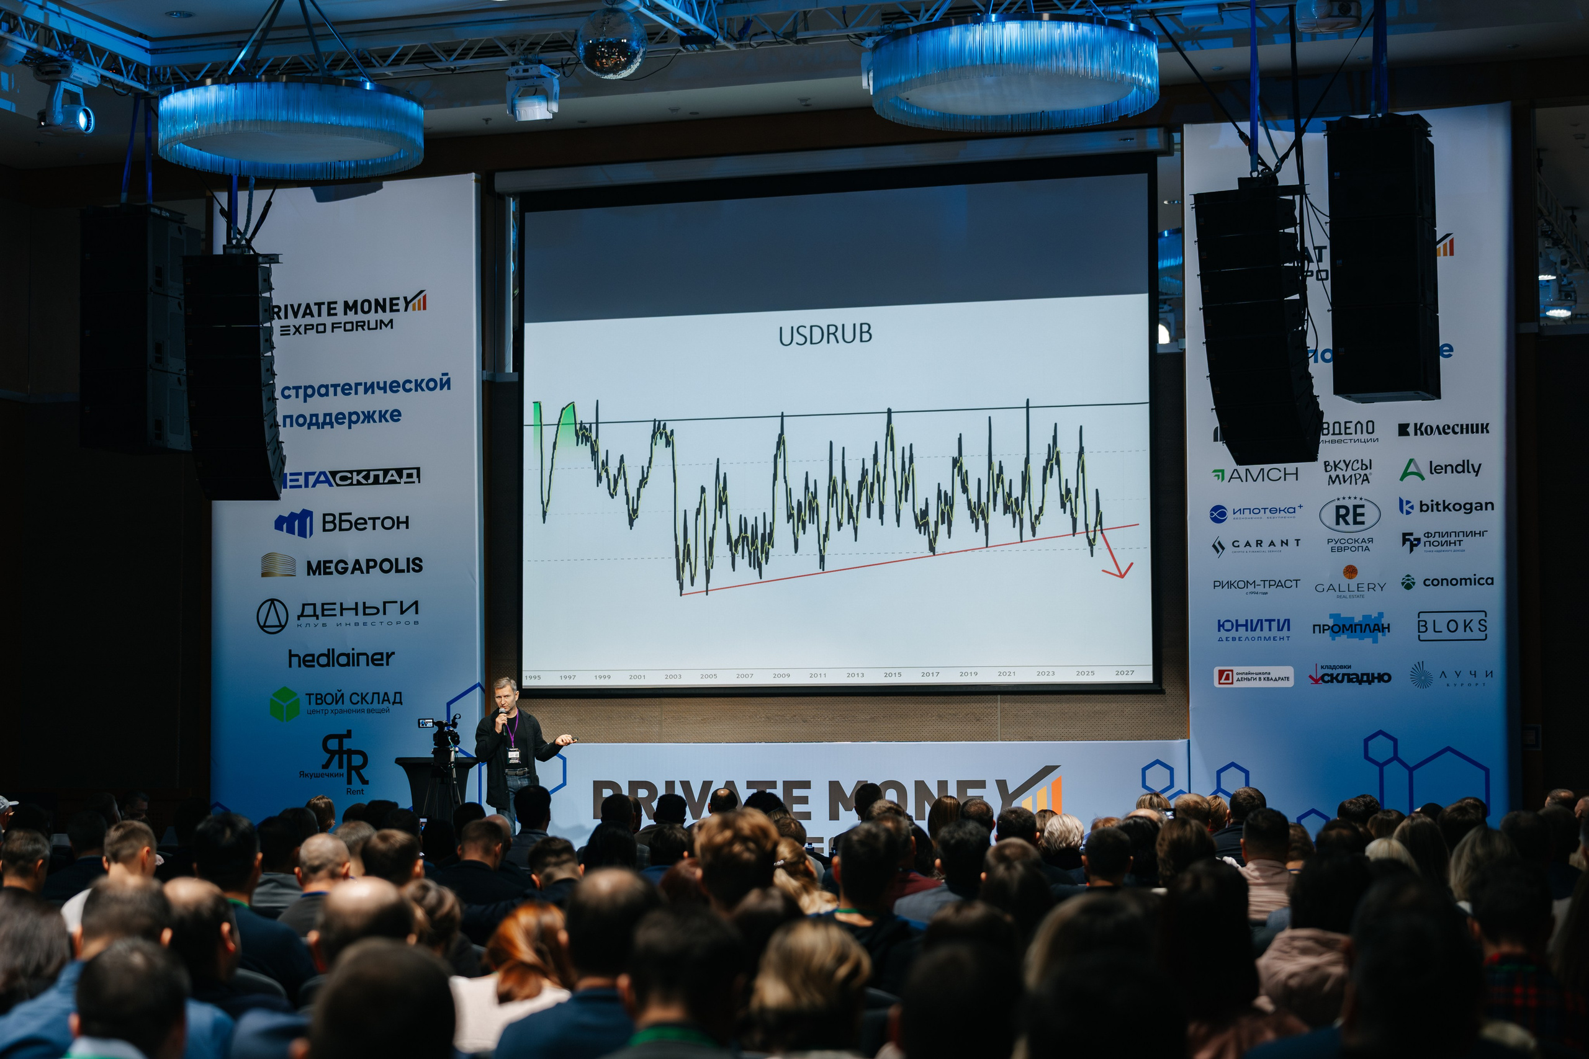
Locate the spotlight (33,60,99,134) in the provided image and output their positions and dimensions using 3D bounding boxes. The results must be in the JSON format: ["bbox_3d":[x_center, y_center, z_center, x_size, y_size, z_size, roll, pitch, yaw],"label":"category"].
[{"bbox_3d":[-5.568,-3.296,23.626,0.400,0.520,0.390,-2,-4,18],"label":"spotlight"}]

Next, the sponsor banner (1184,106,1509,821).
[{"bbox_3d":[4.055,-0.171,22.477,2.381,5.743,0.100,-2,-4,18],"label":"sponsor banner"}]

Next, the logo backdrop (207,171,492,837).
[{"bbox_3d":[-3.636,0.038,25.049,2.374,5.743,0.120,-2,-4,18],"label":"logo backdrop"}]

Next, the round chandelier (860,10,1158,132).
[{"bbox_3d":[1.398,-2.897,19.684,1.829,0.377,1.829,0,-4,0],"label":"round chandelier"}]

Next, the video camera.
[{"bbox_3d":[-2.528,1.497,22.000,0.270,0.330,0.340,-2,-4,18],"label":"video camera"}]

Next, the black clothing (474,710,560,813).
[{"bbox_3d":[-2.079,1.728,23.200,0.630,0.760,0.400,0,-4,0],"label":"black clothing"}]

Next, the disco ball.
[{"bbox_3d":[-1.224,-3.282,20.798,0.480,0.490,0.480,0,-4,0],"label":"disco ball"}]

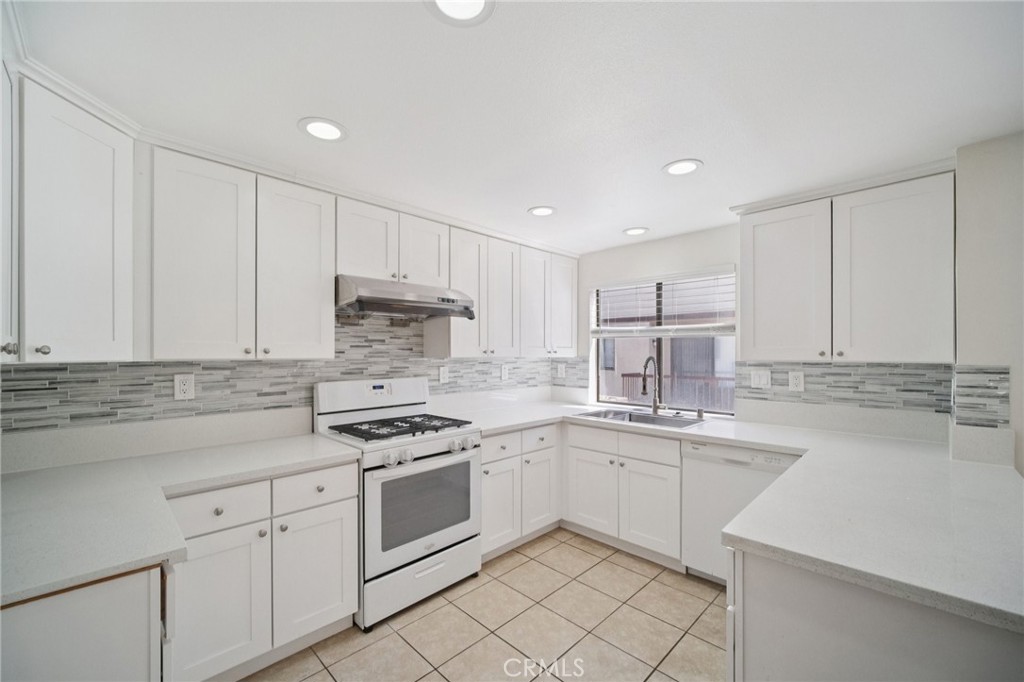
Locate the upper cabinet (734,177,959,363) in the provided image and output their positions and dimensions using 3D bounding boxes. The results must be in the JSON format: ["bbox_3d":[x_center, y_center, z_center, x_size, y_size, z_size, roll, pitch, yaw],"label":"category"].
[{"bbox_3d":[1.866,-0.336,2.287,0.330,0.915,0.900,1,-2,-45],"label":"upper cabinet"}]

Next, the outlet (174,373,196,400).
[{"bbox_3d":[-1.611,0.228,1.959,0.077,0.122,0.010,1,-2,-45],"label":"outlet"}]

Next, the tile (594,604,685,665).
[{"bbox_3d":[0.631,1.458,1.983,0.333,0.010,0.333,1,-2,-45],"label":"tile"}]

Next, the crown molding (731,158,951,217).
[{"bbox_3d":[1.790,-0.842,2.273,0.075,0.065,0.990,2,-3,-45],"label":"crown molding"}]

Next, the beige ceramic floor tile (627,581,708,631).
[{"bbox_3d":[0.866,1.466,2.217,0.338,0.010,0.334,-2,-3,45],"label":"beige ceramic floor tile"}]

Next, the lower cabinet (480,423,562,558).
[{"bbox_3d":[-0.135,1.042,3.053,0.830,0.820,0.635,2,-3,-45],"label":"lower cabinet"}]

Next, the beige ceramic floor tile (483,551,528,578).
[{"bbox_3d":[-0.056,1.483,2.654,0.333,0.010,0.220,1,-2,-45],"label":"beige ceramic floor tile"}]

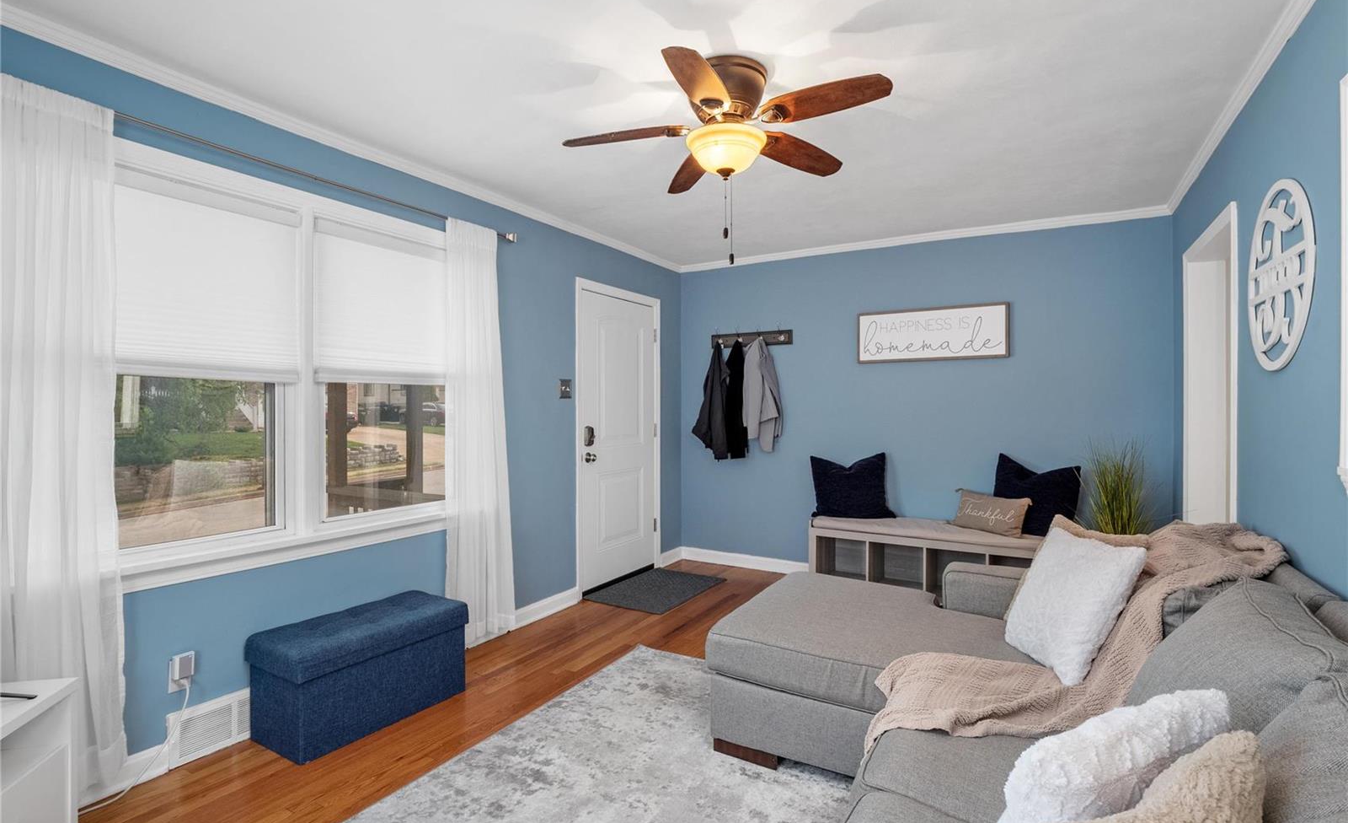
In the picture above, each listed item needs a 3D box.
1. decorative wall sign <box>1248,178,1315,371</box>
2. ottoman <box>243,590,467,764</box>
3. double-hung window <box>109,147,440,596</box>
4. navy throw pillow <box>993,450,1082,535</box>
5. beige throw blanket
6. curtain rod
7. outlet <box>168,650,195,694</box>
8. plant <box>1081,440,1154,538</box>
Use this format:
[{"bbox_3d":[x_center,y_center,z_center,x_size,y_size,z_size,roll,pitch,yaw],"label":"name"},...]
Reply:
[{"bbox_3d":[1.785,-0.396,1.761,0.024,0.550,0.570,1,1,32],"label":"decorative wall sign"},{"bbox_3d":[-1.289,1.062,2.516,0.370,0.395,0.730,1,1,34],"label":"ottoman"},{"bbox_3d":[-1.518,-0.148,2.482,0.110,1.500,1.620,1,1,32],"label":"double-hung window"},{"bbox_3d":[2.204,0.510,3.660,0.440,0.450,0.150,9,-8,41],"label":"navy throw pillow"},{"bbox_3d":[1.258,0.680,1.895,1.420,0.570,0.720,0,0,-13],"label":"beige throw blanket"},{"bbox_3d":[-1.456,-0.963,2.464,0.060,0.045,2.160,0,0,32],"label":"curtain rod"},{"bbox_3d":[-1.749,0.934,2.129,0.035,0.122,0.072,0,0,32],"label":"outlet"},{"bbox_3d":[2.444,0.709,3.292,0.340,1.100,0.340,1,1,32],"label":"plant"}]

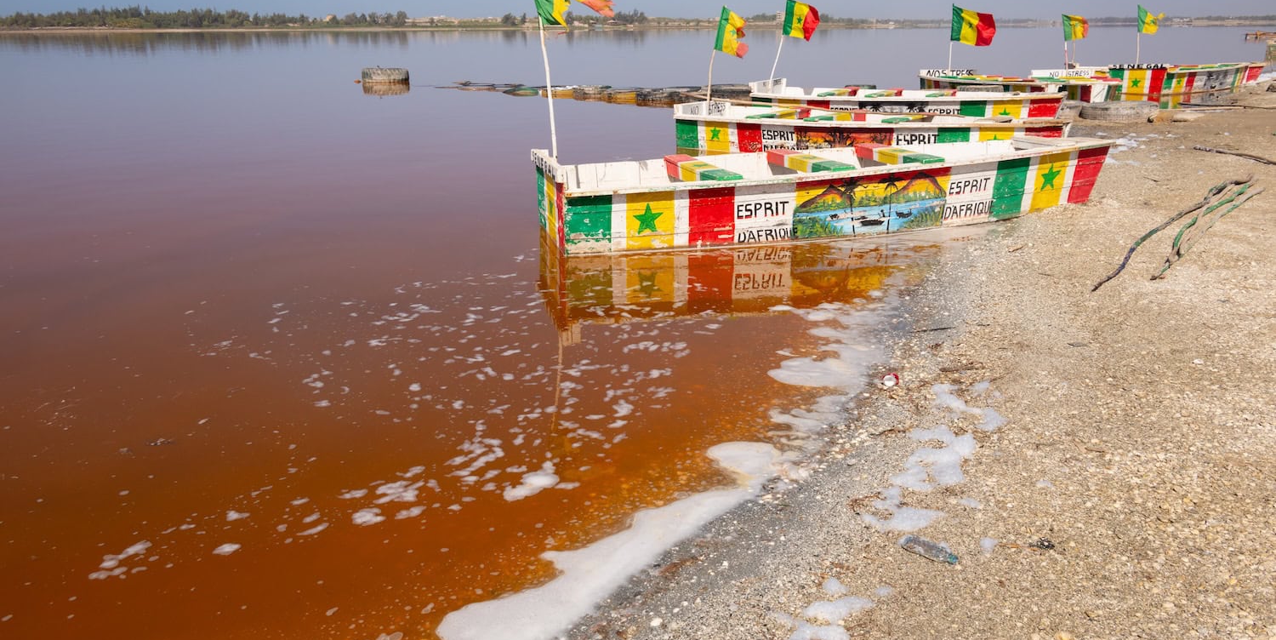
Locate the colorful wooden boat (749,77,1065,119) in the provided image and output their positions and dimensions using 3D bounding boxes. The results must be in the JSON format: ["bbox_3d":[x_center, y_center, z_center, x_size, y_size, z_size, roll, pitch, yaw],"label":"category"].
[{"bbox_3d":[4.765,-3.815,16.550,5.237,0.770,1.250,6,19,17],"label":"colorful wooden boat"}]

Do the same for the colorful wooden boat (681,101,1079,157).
[{"bbox_3d":[3.145,-2.589,12.821,5.136,0.710,1.250,7,19,19],"label":"colorful wooden boat"}]

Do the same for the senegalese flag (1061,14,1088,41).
[{"bbox_3d":[9.305,-6.235,19.634,0.620,0.540,0.180,-9,20,-18],"label":"senegalese flag"}]

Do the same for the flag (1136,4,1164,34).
[{"bbox_3d":[11.209,-6.575,20.155,0.650,0.570,0.180,-6,19,-19],"label":"flag"}]

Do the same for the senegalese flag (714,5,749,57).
[{"bbox_3d":[1.342,-4.142,13.269,0.480,0.640,0.170,5,14,-27],"label":"senegalese flag"}]

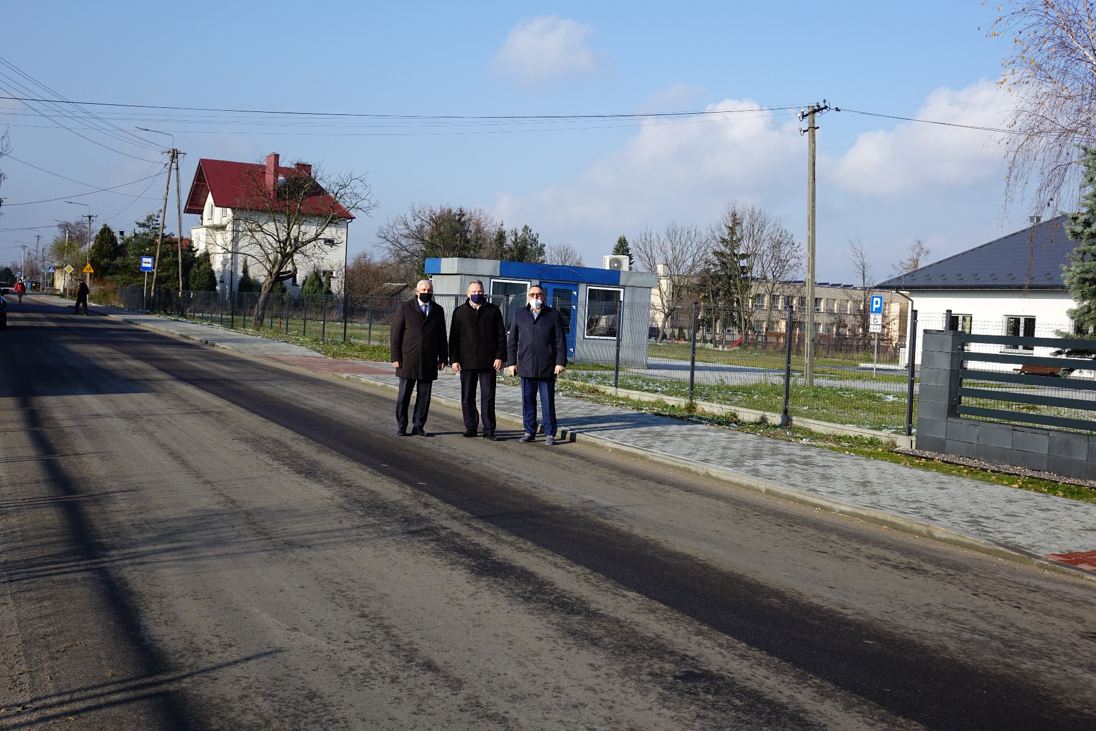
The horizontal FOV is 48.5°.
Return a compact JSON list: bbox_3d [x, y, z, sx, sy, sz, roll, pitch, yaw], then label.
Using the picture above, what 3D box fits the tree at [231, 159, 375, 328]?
[{"bbox_3d":[-9.529,-4.635,47.363,5.500,6.692,5.300,3,3,0],"label":"tree"}]

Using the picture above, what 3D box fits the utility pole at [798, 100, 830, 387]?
[{"bbox_3d":[6.530,-3.017,30.000,0.350,7.100,1.300,-2,3,-25],"label":"utility pole"}]

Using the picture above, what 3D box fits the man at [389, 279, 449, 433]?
[{"bbox_3d":[-1.482,-0.098,14.000,0.620,1.770,0.420,3,3,-6],"label":"man"}]

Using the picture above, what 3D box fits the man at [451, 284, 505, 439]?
[{"bbox_3d":[-0.800,-0.074,13.950,0.620,1.800,0.420,3,3,-5],"label":"man"}]

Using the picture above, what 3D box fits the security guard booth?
[{"bbox_3d":[-0.227,-1.462,34.907,6.266,2.772,2.444,2,3,-27],"label":"security guard booth"}]

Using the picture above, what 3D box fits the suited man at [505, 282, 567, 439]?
[{"bbox_3d":[-0.124,-0.047,14.184,0.660,1.790,0.380,3,3,6],"label":"suited man"}]

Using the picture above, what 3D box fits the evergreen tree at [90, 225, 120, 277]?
[{"bbox_3d":[-39.355,-8.915,107.802,2.900,7.023,2.900,3,3,0],"label":"evergreen tree"}]

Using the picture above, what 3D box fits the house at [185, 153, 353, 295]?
[{"bbox_3d":[-24.373,-11.565,106.750,11.733,13.968,11.544,2,3,-26],"label":"house"}]

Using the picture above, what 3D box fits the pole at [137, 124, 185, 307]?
[{"bbox_3d":[-20.321,-7.539,64.000,2.700,9.900,1.600,2,3,-26],"label":"pole"}]

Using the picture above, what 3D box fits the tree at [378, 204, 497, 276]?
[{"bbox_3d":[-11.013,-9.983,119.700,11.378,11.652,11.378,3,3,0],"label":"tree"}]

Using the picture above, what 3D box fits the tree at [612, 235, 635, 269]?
[{"bbox_3d":[5.639,-6.098,94.810,3.200,8.060,3.200,3,3,0],"label":"tree"}]

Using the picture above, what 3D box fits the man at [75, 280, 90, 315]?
[{"bbox_3d":[-23.145,-3.374,60.500,0.650,1.740,0.550,3,3,9],"label":"man"}]

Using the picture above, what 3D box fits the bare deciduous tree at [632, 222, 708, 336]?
[{"bbox_3d":[8.329,-5.627,82.812,4.926,8.273,4.926,3,3,0],"label":"bare deciduous tree"}]

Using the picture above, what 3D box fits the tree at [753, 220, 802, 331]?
[{"bbox_3d":[16.178,-5.866,86.000,3.600,9.200,3.600,3,3,0],"label":"tree"}]

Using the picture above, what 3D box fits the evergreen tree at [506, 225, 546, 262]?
[{"bbox_3d":[-1.640,-6.312,88.000,3.600,7.800,3.600,3,3,0],"label":"evergreen tree"}]

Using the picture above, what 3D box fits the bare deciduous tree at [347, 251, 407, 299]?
[{"bbox_3d":[-11.336,-5.148,80.000,4.000,4.800,4.000,3,3,0],"label":"bare deciduous tree"}]

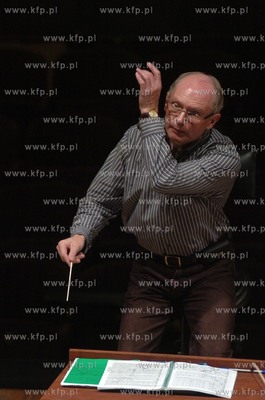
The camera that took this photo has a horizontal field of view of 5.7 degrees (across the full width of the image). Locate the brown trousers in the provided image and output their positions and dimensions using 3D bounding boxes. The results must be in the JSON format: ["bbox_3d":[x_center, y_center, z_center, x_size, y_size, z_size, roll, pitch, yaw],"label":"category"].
[{"bbox_3d":[0.155,0.640,9.220,0.450,1.000,0.320,4,18,11],"label":"brown trousers"}]

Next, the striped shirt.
[{"bbox_3d":[0.076,-0.042,8.830,0.540,0.490,0.380,10,26,14],"label":"striped shirt"}]

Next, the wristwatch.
[{"bbox_3d":[0.058,-0.283,8.750,0.062,0.034,0.052,5,-14,-26],"label":"wristwatch"}]

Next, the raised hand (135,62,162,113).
[{"bbox_3d":[0.053,-0.367,8.750,0.085,0.170,0.085,6,-5,-30],"label":"raised hand"}]

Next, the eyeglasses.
[{"bbox_3d":[0.192,-0.294,8.800,0.142,0.042,0.140,23,19,14],"label":"eyeglasses"}]

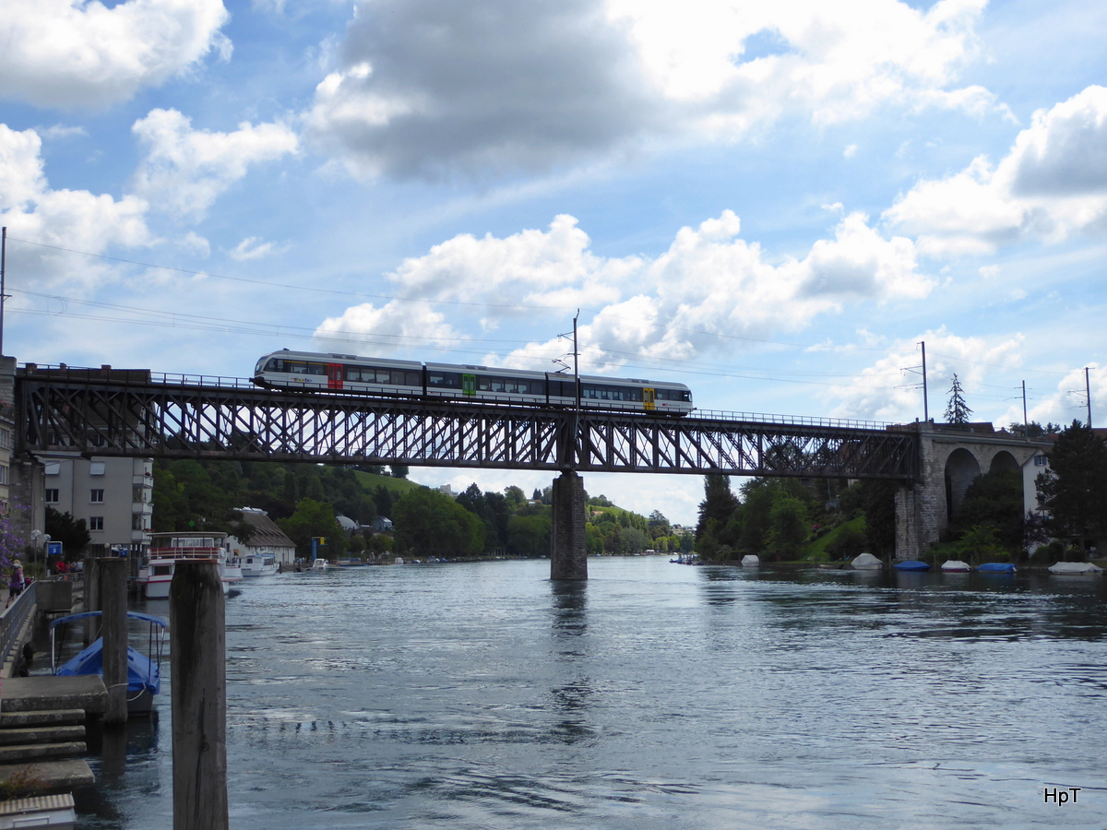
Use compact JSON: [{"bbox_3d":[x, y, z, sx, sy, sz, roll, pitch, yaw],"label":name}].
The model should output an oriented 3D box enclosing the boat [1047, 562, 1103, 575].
[{"bbox_3d":[50.492,14.835,142.455,1.900,1.250,5.000,5,-7,-45],"label":"boat"}]

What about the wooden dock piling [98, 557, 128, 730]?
[{"bbox_3d":[-7.729,3.973,26.012,0.420,2.900,0.420,1,-5,-13],"label":"wooden dock piling"}]

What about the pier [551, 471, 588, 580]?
[{"bbox_3d":[1.600,11.221,150.270,2.150,11.020,4.500,3,-7,-38],"label":"pier"}]

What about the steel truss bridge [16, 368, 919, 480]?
[{"bbox_3d":[0.864,2.236,150.599,111.800,6.850,4.600,3,-7,-38],"label":"steel truss bridge"}]

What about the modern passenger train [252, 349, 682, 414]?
[{"bbox_3d":[-5.426,-2.671,146.126,54.000,3.950,3.000,3,-7,-38],"label":"modern passenger train"}]

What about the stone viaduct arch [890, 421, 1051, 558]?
[{"bbox_3d":[55.067,10.323,193.208,29.697,17.000,4.300,4,-7,-40],"label":"stone viaduct arch"}]

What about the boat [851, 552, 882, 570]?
[{"bbox_3d":[40.732,18.986,190.907,1.800,2.100,4.100,5,-7,-45],"label":"boat"}]

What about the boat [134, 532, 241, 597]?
[{"bbox_3d":[-27.236,11.210,110.400,6.500,4.500,22.000,1,-5,-13],"label":"boat"}]

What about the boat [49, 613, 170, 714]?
[{"bbox_3d":[-8.864,4.856,29.787,2.120,1.920,5.200,1,-5,-14],"label":"boat"}]

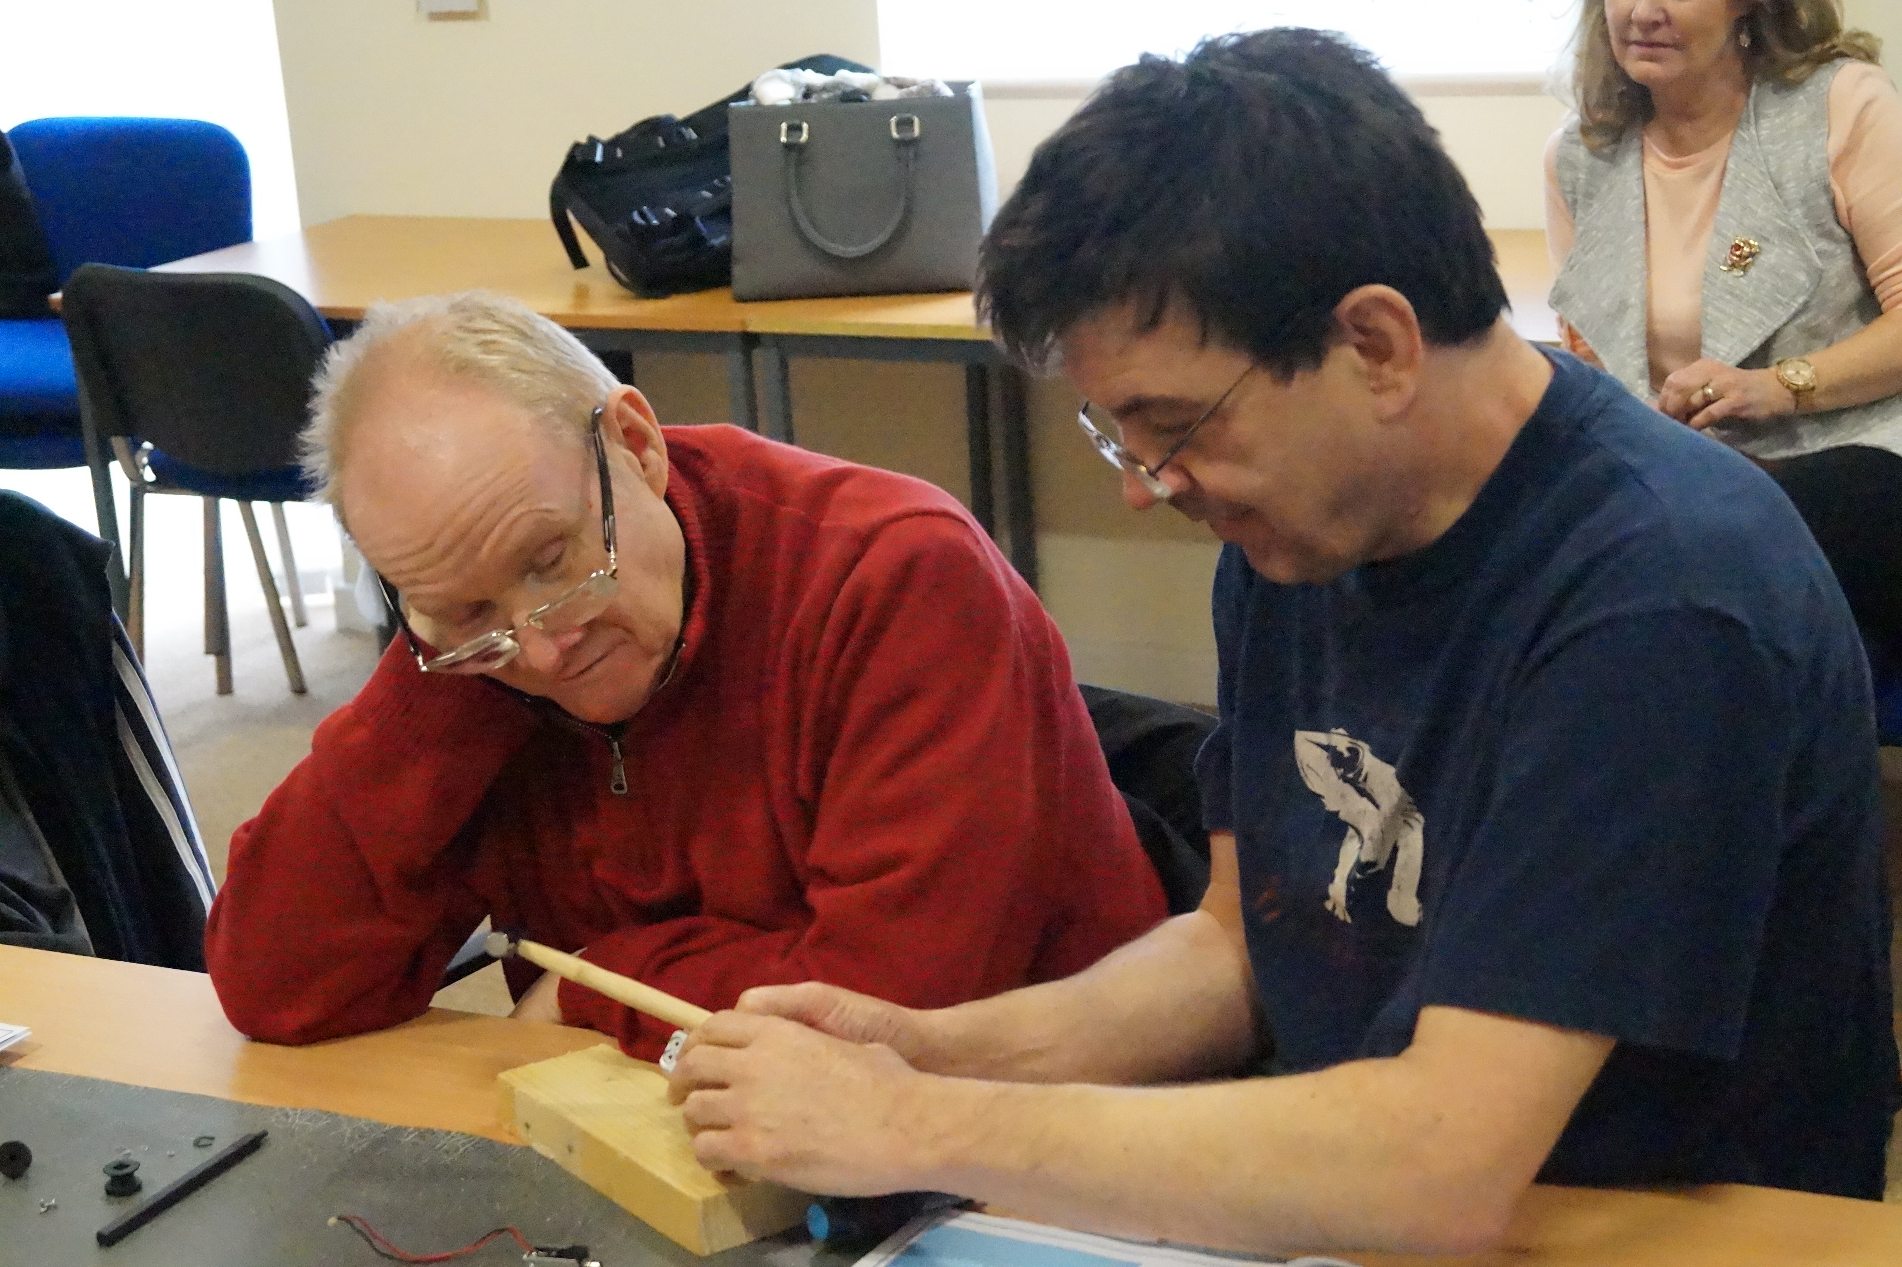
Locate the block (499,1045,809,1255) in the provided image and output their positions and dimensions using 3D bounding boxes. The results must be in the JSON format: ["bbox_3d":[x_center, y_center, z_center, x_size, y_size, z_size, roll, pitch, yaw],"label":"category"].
[{"bbox_3d":[-0.152,0.259,1.617,0.064,0.029,0.204,-14,19,-33],"label":"block"}]

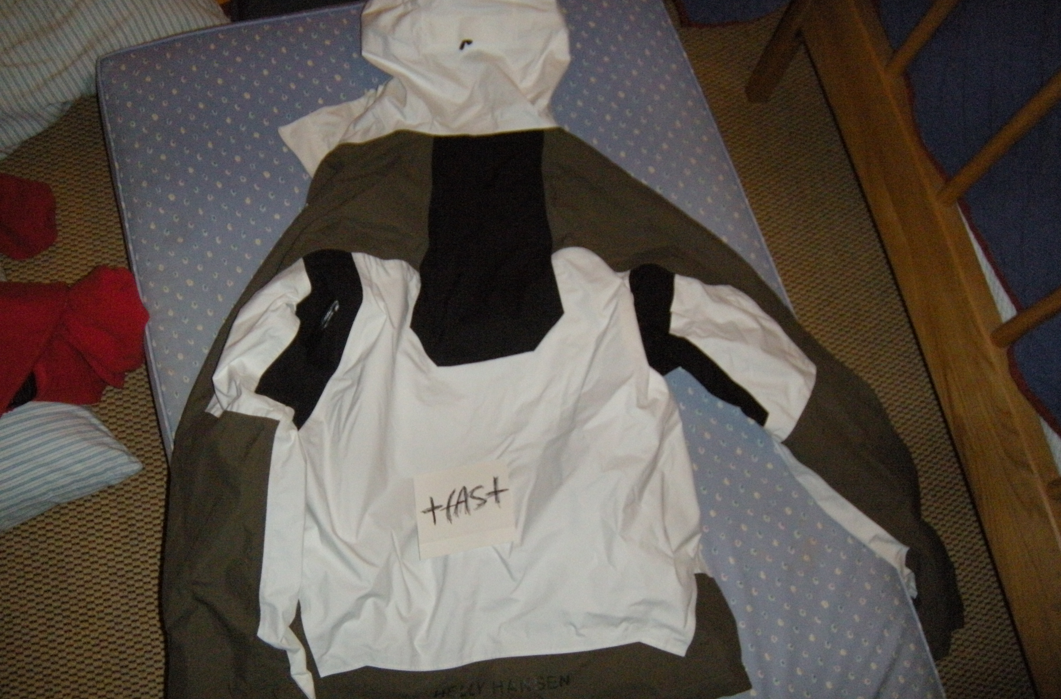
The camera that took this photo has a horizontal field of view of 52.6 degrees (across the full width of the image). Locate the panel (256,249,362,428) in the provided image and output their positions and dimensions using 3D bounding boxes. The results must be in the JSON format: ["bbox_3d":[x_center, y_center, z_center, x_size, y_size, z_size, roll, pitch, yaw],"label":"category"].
[{"bbox_3d":[-0.232,-0.009,1.158,0.076,0.040,0.206,14,69,0],"label":"panel"}]

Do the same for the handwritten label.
[{"bbox_3d":[-0.067,0.161,1.089,0.099,0.006,0.091,-6,70,-7],"label":"handwritten label"}]

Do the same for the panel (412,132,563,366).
[{"bbox_3d":[-0.055,-0.113,1.206,0.165,0.030,0.282,-3,70,-6],"label":"panel"}]

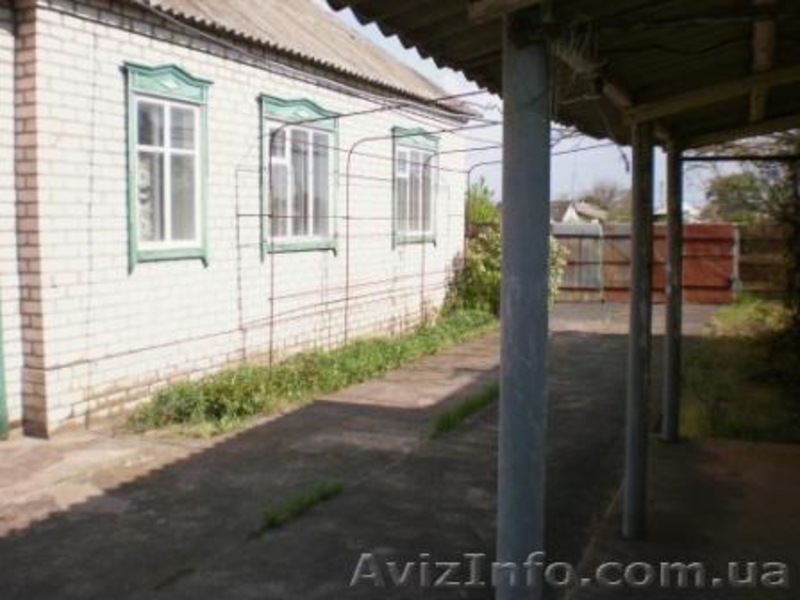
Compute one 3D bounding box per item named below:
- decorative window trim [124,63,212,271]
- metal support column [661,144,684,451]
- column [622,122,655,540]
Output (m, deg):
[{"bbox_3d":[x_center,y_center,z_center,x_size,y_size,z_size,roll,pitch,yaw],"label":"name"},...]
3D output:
[{"bbox_3d":[-1.992,-1.117,7.284,0.100,1.688,1.095,3,6,23],"label":"decorative window trim"},{"bbox_3d":[1.950,-0.028,5.911,0.109,2.085,0.109,3,6,23],"label":"metal support column"},{"bbox_3d":[1.186,0.170,4.106,0.109,2.060,0.109,3,6,23],"label":"column"}]

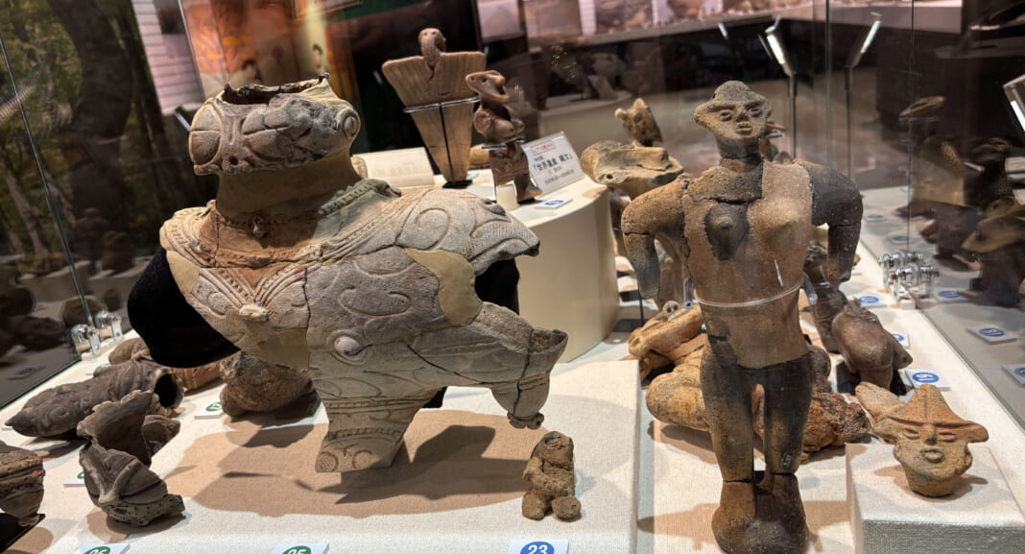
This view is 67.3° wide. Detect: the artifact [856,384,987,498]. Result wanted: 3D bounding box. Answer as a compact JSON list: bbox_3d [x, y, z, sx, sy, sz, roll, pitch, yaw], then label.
[{"bbox_3d":[0.266,0.104,0.501,0.079,0.071,0.065,1,22,26],"label":"artifact"}]

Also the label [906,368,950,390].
[{"bbox_3d":[0.387,0.095,0.724,0.028,0.004,0.041,-4,20,12],"label":"label"}]

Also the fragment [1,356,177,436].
[{"bbox_3d":[-0.475,0.137,0.880,0.194,0.065,0.061,-9,20,-2],"label":"fragment"}]

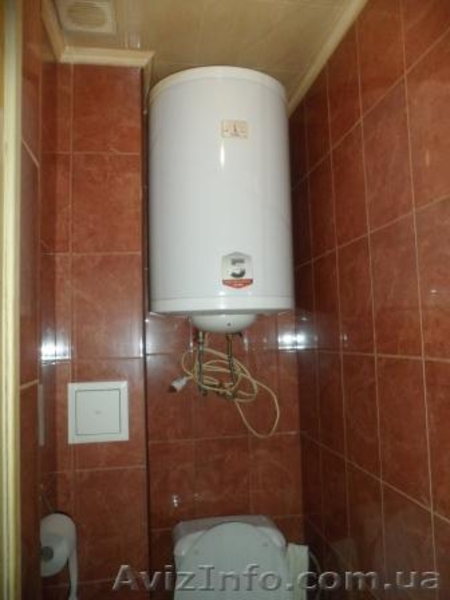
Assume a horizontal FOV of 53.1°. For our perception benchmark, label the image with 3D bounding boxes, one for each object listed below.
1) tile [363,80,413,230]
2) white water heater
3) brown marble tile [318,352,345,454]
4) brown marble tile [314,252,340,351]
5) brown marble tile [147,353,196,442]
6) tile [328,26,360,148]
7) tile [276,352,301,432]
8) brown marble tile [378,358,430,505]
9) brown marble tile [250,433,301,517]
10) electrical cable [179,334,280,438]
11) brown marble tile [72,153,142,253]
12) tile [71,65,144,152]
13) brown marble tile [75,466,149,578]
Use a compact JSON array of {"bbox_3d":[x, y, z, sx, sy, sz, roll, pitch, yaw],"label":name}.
[{"bbox_3d":[0.379,-0.325,1.052,0.010,0.301,0.199,-1,-5,-10],"label":"tile"},{"bbox_3d":[-0.011,-0.260,1.447,0.447,0.742,0.452,-1,-5,-10],"label":"white water heater"},{"bbox_3d":[0.328,0.308,1.372,0.010,0.298,0.195,-1,-5,-10],"label":"brown marble tile"},{"bbox_3d":[0.319,0.009,1.396,0.010,0.298,0.195,-1,-5,-10],"label":"brown marble tile"},{"bbox_3d":[-0.189,0.340,1.586,0.157,0.298,0.010,-1,-5,-10],"label":"brown marble tile"},{"bbox_3d":[0.338,-0.597,1.269,0.010,0.274,0.199,-1,-5,-10],"label":"tile"},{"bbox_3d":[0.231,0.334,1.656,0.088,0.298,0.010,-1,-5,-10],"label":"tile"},{"bbox_3d":[0.397,0.279,1.004,0.010,0.301,0.199,-1,-5,-10],"label":"brown marble tile"},{"bbox_3d":[0.185,0.633,1.623,0.196,0.298,0.010,-1,-5,-10],"label":"brown marble tile"},{"bbox_3d":[0.019,0.295,1.546,0.345,0.342,0.120,-1,-5,-10],"label":"electrical cable"},{"bbox_3d":[-0.343,-0.280,1.313,0.198,0.298,0.010,-1,-5,-10],"label":"brown marble tile"},{"bbox_3d":[-0.355,-0.574,1.352,0.199,0.278,0.010,-1,-5,-10],"label":"tile"},{"bbox_3d":[-0.319,0.623,1.257,0.199,0.301,0.010,-1,-5,-10],"label":"brown marble tile"}]

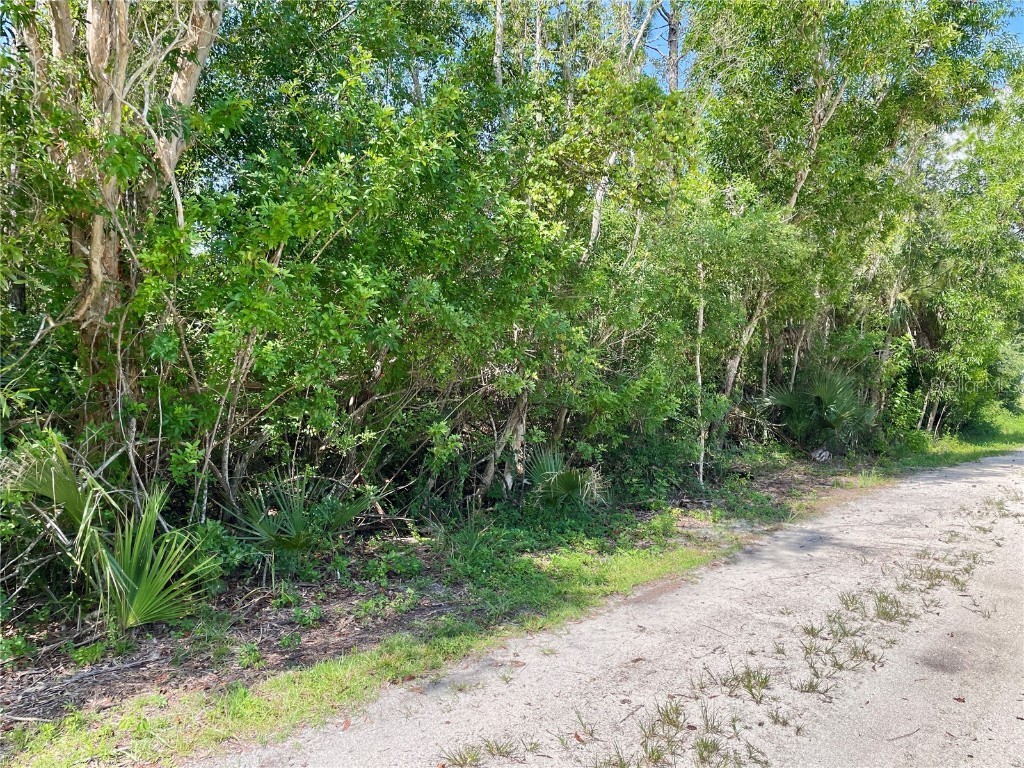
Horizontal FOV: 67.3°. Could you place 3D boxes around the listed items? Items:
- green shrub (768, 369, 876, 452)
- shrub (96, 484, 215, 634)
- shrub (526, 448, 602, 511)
[{"bbox_3d":[5.006,0.427,12.400,1.700,1.350,1.500,0,2,0],"label":"green shrub"},{"bbox_3d":[-2.091,1.032,4.550,0.700,0.850,0.600,0,2,0],"label":"shrub"},{"bbox_3d":[0.539,0.981,7.900,0.770,0.650,0.680,0,2,0],"label":"shrub"}]

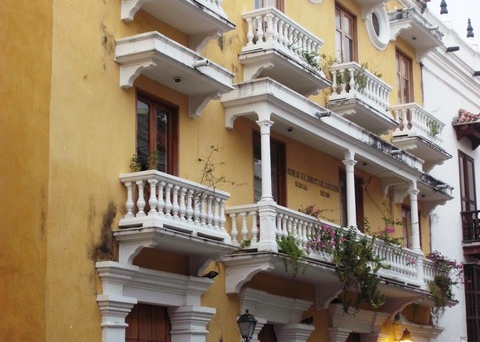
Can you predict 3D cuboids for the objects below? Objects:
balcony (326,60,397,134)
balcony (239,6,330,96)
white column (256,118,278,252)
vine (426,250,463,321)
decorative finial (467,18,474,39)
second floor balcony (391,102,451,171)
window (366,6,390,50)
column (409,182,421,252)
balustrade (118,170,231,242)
[{"bbox_3d":[2.992,-1.512,27.985,0.740,1.450,2.880,-7,-13,26],"label":"balcony"},{"bbox_3d":[0.914,-2.198,22.744,0.721,1.236,2.659,-7,-13,27],"label":"balcony"},{"bbox_3d":[0.511,0.234,21.674,0.310,2.540,0.310,-7,-13,26],"label":"white column"},{"bbox_3d":[5.043,2.811,28.505,0.474,1.607,1.236,-7,-13,27],"label":"vine"},{"bbox_3d":[7.426,-4.634,37.678,0.216,0.649,0.216,-7,-13,27],"label":"decorative finial"},{"bbox_3d":[4.967,-0.777,31.744,0.740,1.450,2.880,-7,-13,26],"label":"second floor balcony"},{"bbox_3d":[3.596,-3.707,30.403,0.270,1.280,1.320,-7,-13,26],"label":"window"},{"bbox_3d":[4.074,1.076,27.167,0.237,1.607,0.237,-7,-13,27],"label":"column"},{"bbox_3d":[-0.966,0.662,18.427,0.680,0.886,2.432,-7,-13,27],"label":"balustrade"}]

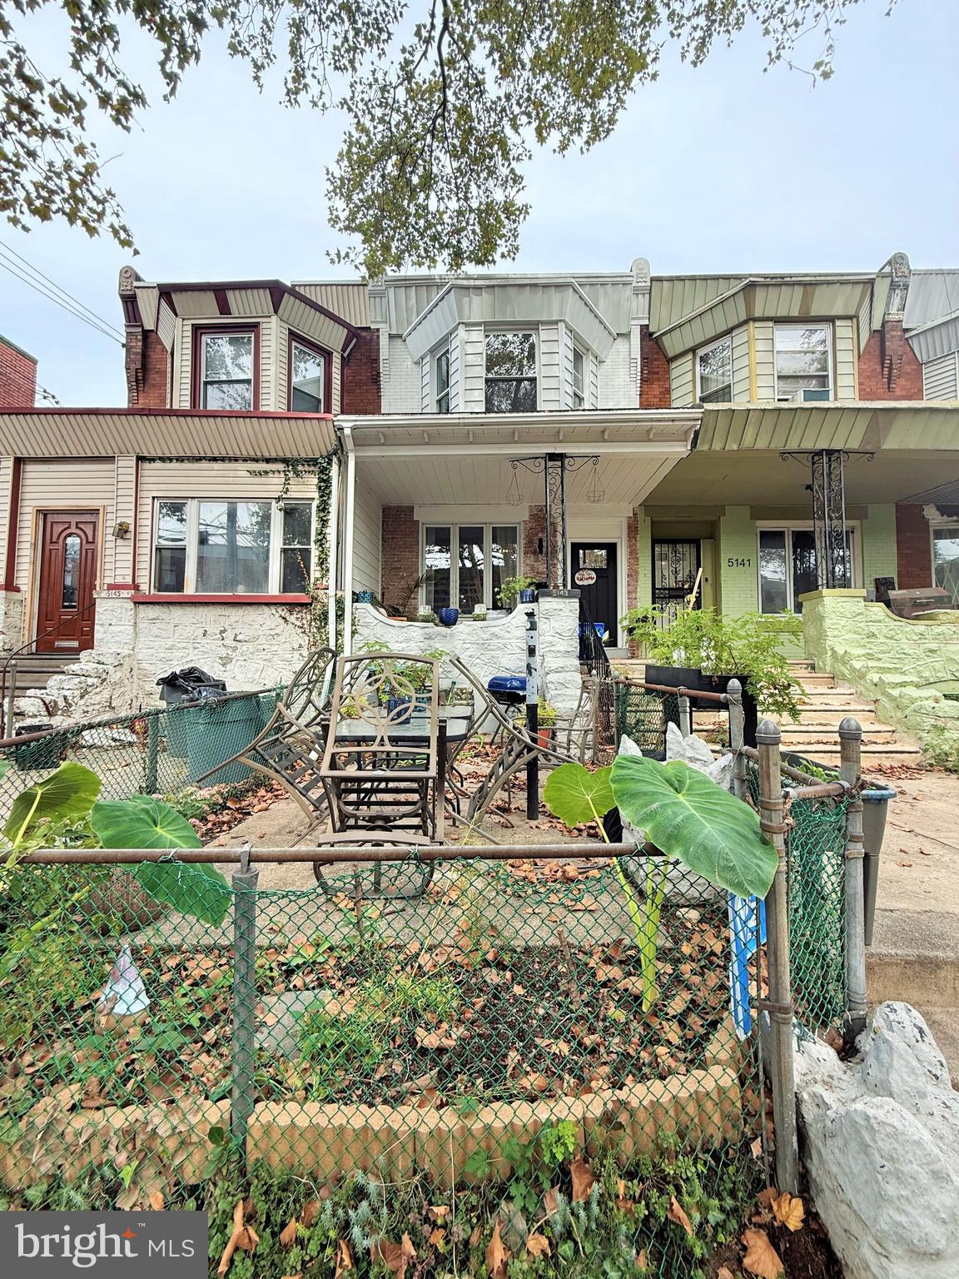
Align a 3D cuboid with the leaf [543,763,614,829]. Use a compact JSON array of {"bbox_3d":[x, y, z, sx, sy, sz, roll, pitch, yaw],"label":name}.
[{"bbox_3d":[0.366,0.574,1.897,0.248,0.222,0.205,0,-3,1],"label":"leaf"}]

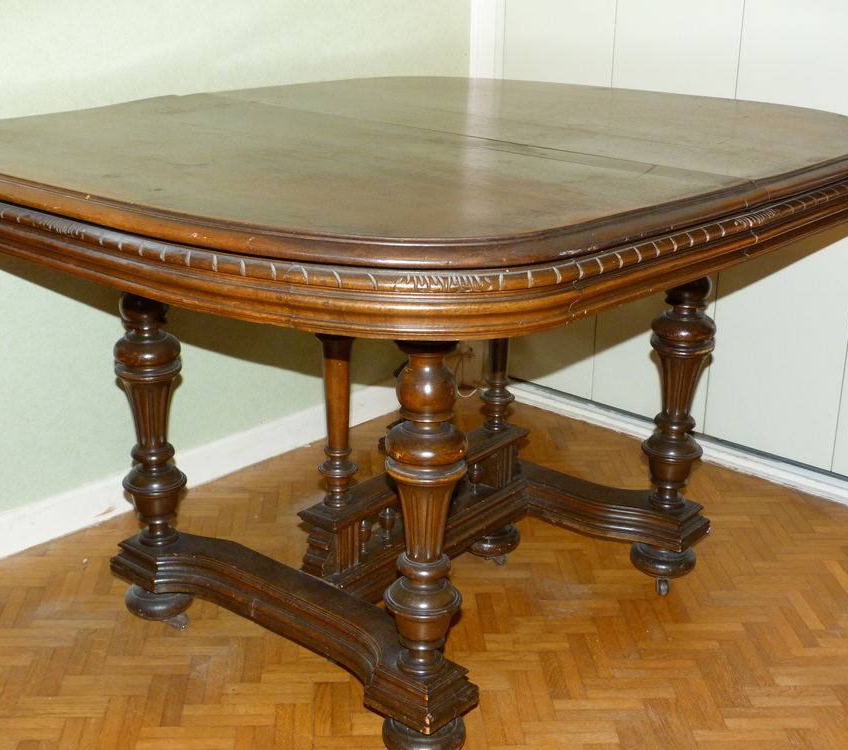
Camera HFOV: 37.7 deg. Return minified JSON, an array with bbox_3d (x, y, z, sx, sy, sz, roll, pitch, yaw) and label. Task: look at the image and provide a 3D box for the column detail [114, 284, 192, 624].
[{"bbox_3d":[-0.374,0.115,1.720,0.099,0.546,0.099,16,25,36],"label":"column detail"}]

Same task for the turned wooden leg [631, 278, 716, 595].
[{"bbox_3d":[0.377,0.081,1.868,0.099,0.555,0.099,16,25,36],"label":"turned wooden leg"}]

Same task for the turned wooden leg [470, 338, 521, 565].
[{"bbox_3d":[0.113,0.080,1.936,0.097,0.485,0.097,1,20,0],"label":"turned wooden leg"}]

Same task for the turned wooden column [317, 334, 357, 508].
[{"bbox_3d":[-0.113,0.057,1.629,0.056,0.261,0.056,1,20,0],"label":"turned wooden column"}]

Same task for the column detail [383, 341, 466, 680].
[{"bbox_3d":[0.002,0.156,1.406,0.092,0.422,0.092,1,20,0],"label":"column detail"}]

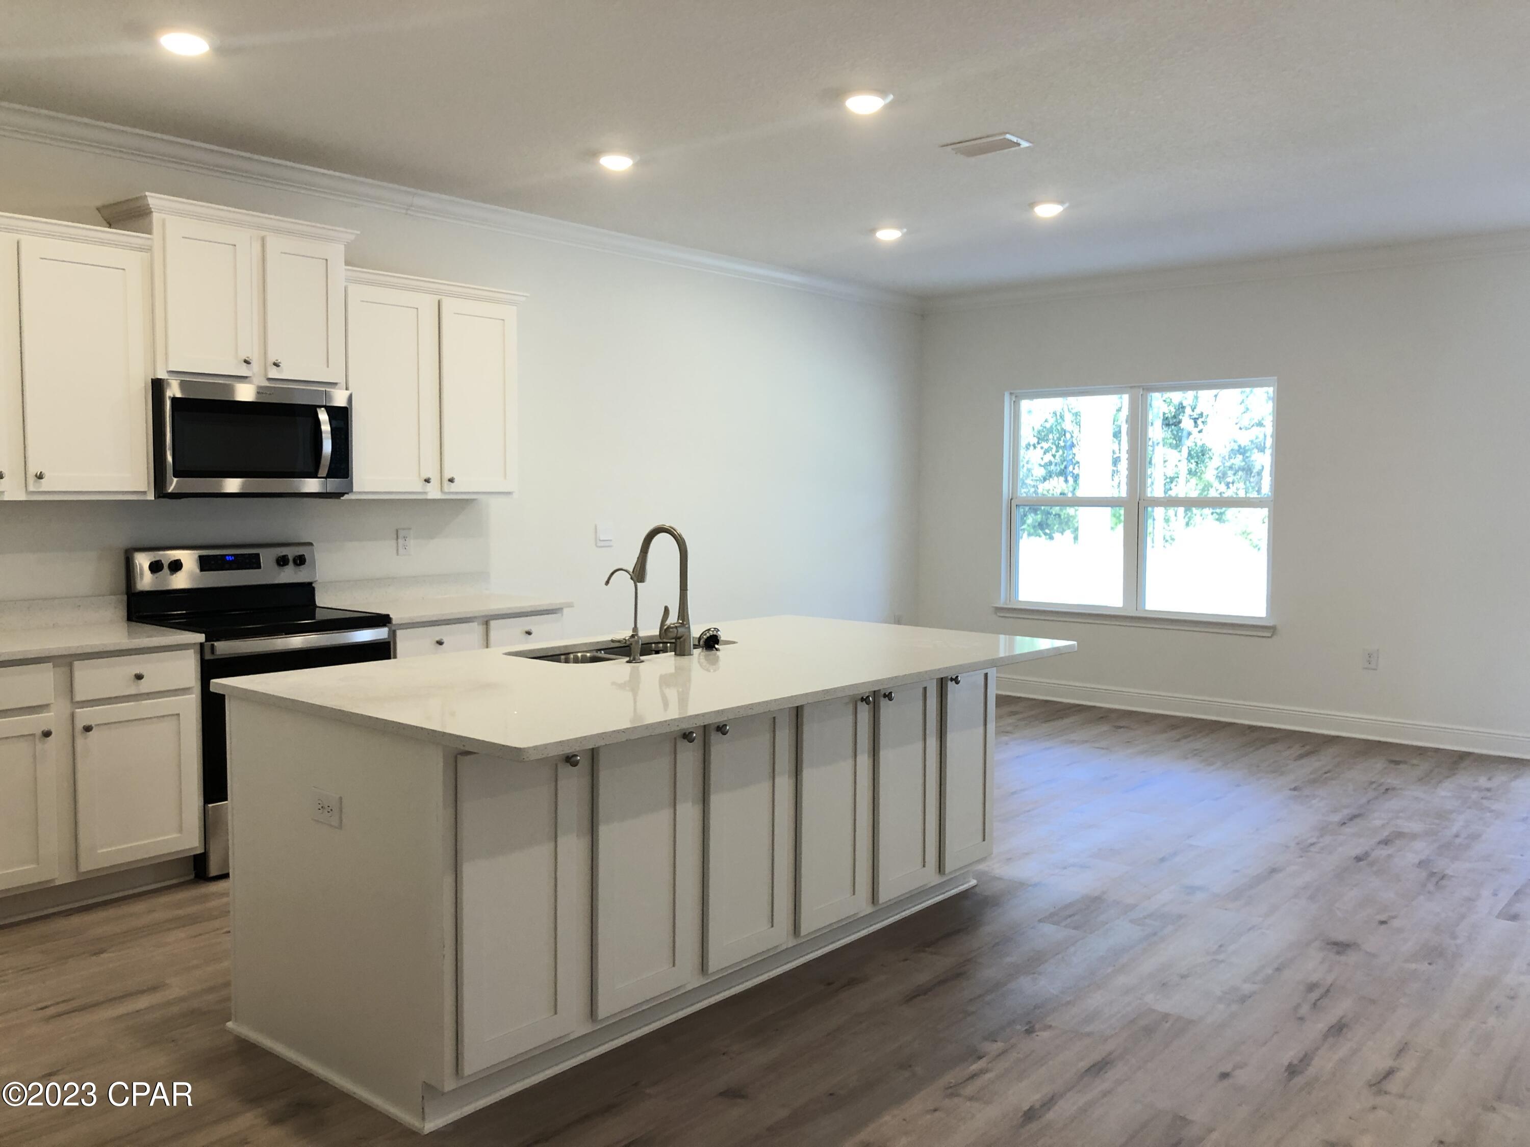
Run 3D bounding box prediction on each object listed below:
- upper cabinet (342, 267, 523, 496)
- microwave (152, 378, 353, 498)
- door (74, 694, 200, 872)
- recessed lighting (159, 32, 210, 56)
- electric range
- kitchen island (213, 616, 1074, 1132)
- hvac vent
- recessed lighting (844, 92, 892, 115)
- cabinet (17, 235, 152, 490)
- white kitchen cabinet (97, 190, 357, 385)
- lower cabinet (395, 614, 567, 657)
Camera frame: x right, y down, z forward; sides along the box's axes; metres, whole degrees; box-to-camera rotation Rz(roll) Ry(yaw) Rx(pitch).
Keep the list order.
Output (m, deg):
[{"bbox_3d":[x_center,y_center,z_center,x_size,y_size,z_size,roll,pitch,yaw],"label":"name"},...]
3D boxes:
[{"bbox_3d":[-1.549,-0.811,5.569,0.348,0.955,0.943,3,5,40],"label":"upper cabinet"},{"bbox_3d":[-2.076,-0.518,4.914,0.419,0.428,0.763,3,5,40],"label":"microwave"},{"bbox_3d":[-2.163,0.716,4.265,0.025,0.545,0.402,3,5,40],"label":"door"},{"bbox_3d":[-1.736,-1.585,3.705,0.160,0.030,0.160,0,4,0],"label":"recessed lighting"},{"bbox_3d":[-1.970,0.492,4.887,0.686,1.186,0.762,3,5,40],"label":"electric range"},{"bbox_3d":[-0.196,0.710,3.769,1.292,0.909,2.372,3,5,40],"label":"kitchen island"},{"bbox_3d":[0.852,-1.649,4.758,0.294,0.020,0.204,3,5,40],"label":"hvac vent"},{"bbox_3d":[0.350,-1.612,4.242,0.160,0.030,0.160,0,4,0],"label":"recessed lighting"},{"bbox_3d":[-2.509,-0.718,4.468,0.322,0.872,0.422,3,5,40],"label":"cabinet"},{"bbox_3d":[-2.083,-1.059,4.879,0.407,0.647,0.847,3,5,40],"label":"white kitchen cabinet"},{"bbox_3d":[-1.451,0.614,5.563,0.631,0.861,0.917,3,5,40],"label":"lower cabinet"}]

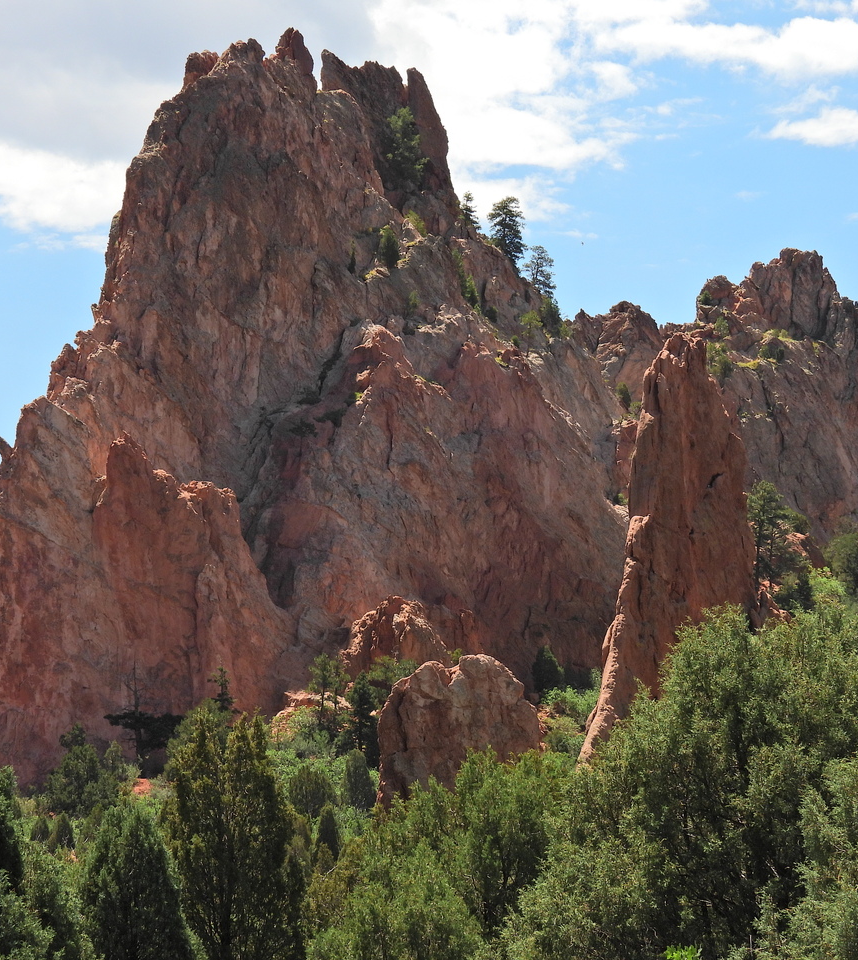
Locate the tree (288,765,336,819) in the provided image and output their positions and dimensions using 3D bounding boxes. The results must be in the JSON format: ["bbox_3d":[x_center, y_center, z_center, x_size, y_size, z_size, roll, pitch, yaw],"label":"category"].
[{"bbox_3d":[-9.080,24.150,300.000,3.550,4.170,3.380,0,-5,0],"label":"tree"}]

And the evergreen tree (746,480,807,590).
[{"bbox_3d":[31.510,5.000,350.000,5.590,9.920,5.310,0,-5,0],"label":"evergreen tree"}]

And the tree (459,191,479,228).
[{"bbox_3d":[4.200,-26.780,388.000,2.100,4.100,1.990,0,-5,0],"label":"tree"}]

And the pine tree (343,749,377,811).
[{"bbox_3d":[-5.260,23.570,305.000,2.440,4.950,2.310,0,-5,0],"label":"pine tree"}]

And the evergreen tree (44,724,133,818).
[{"bbox_3d":[-29.590,25.150,335.000,7.160,8.110,6.800,0,-5,0],"label":"evergreen tree"}]

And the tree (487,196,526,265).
[{"bbox_3d":[7.780,-24.640,385.000,3.970,6.940,3.770,0,-5,0],"label":"tree"}]

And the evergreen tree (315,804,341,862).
[{"bbox_3d":[-7.150,25.070,275.000,1.770,4.320,1.680,0,-5,0],"label":"evergreen tree"}]

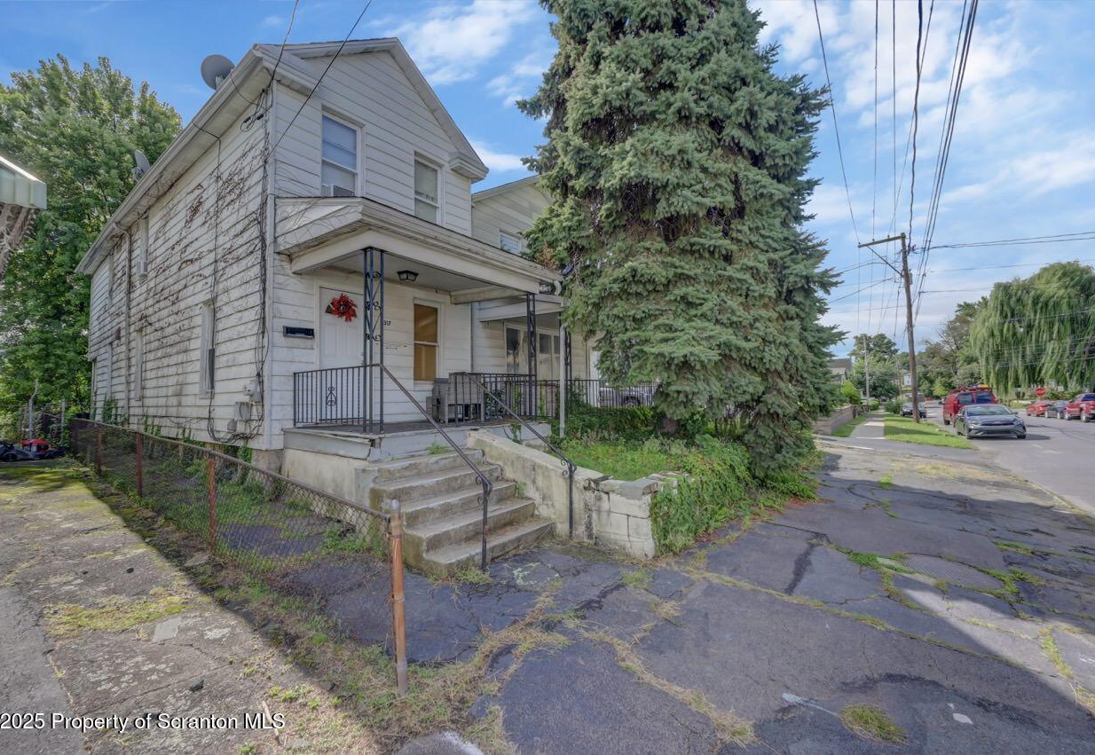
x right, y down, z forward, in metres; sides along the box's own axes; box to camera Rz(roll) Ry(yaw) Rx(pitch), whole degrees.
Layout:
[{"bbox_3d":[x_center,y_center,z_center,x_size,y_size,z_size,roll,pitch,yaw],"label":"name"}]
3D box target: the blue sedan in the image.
[{"bbox_3d":[19.712,1.928,19.836,1.800,1.435,4.640,-5,-5,36],"label":"blue sedan"}]

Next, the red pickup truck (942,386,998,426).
[{"bbox_3d":[25.180,1.785,26.385,1.950,2.250,5.200,-5,-5,36],"label":"red pickup truck"}]

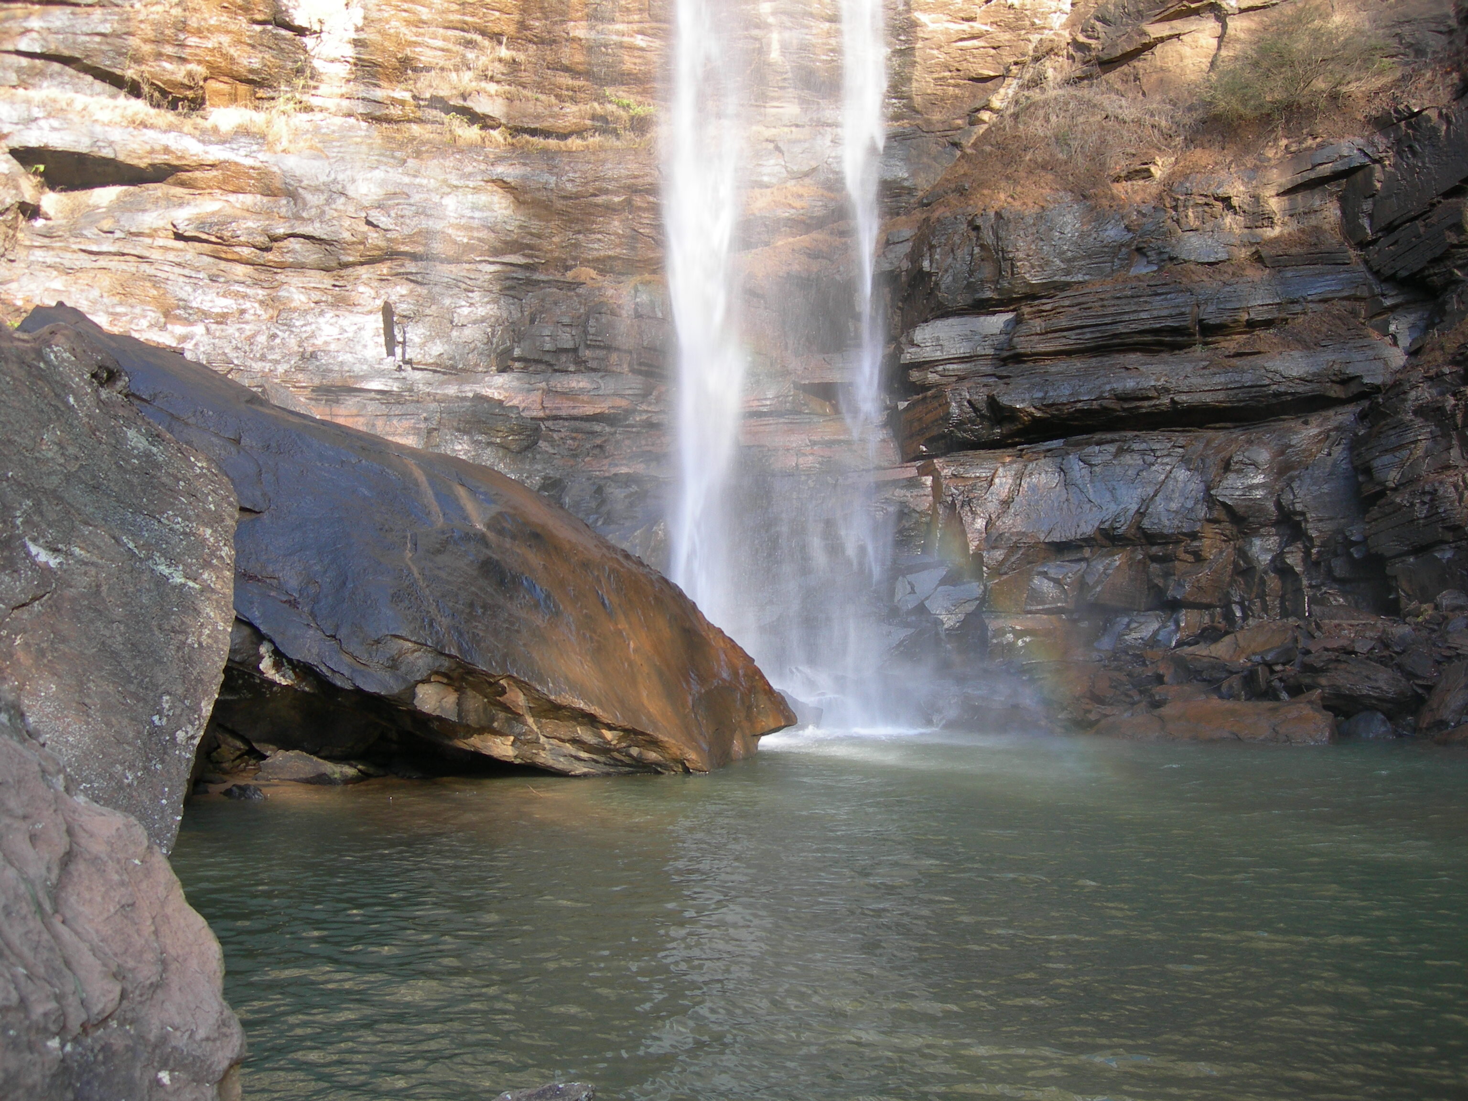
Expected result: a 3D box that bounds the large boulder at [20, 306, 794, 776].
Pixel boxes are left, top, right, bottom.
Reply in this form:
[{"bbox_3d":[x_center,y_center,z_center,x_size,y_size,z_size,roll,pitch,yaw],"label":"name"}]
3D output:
[{"bbox_3d":[-3.500,-0.270,17.000,7.800,4.800,4.800,0,-1,8],"label":"large boulder"}]

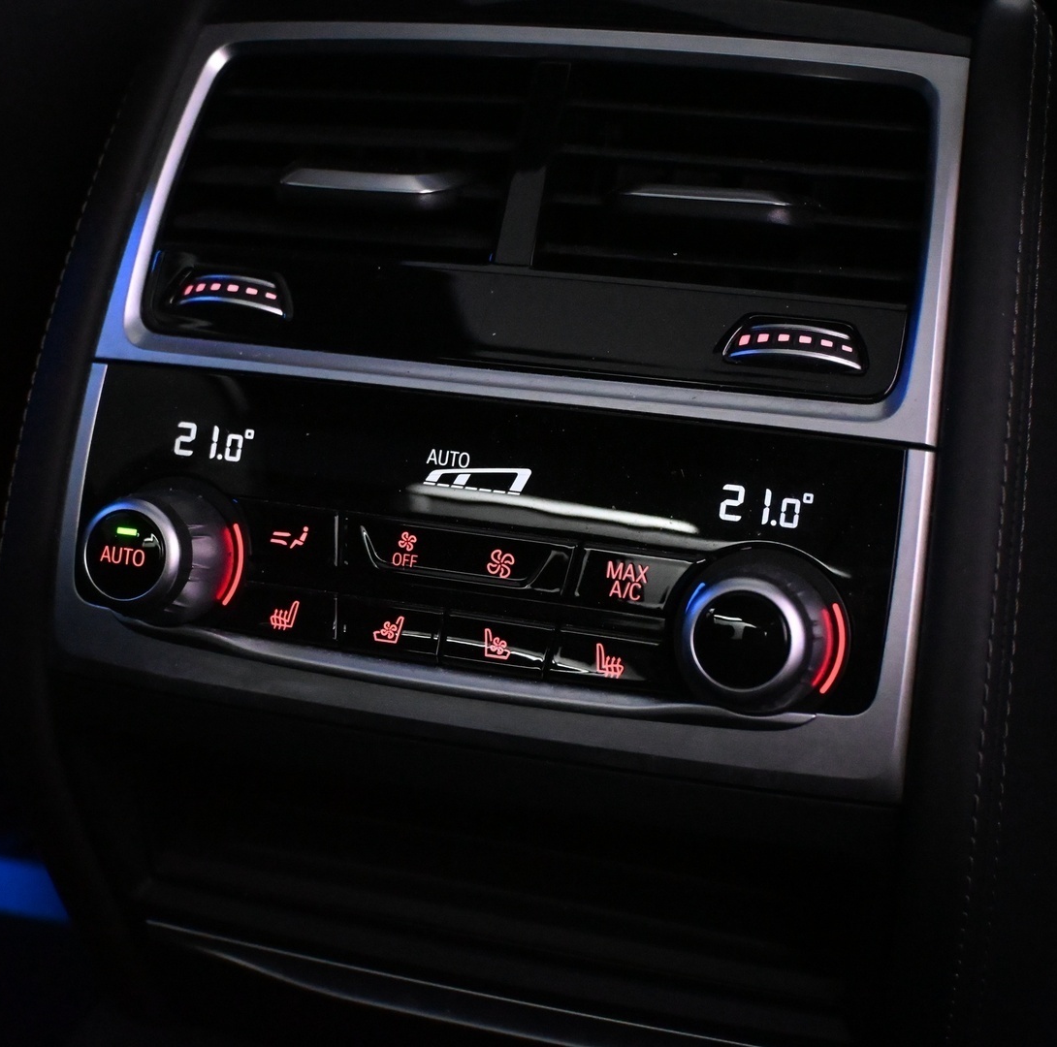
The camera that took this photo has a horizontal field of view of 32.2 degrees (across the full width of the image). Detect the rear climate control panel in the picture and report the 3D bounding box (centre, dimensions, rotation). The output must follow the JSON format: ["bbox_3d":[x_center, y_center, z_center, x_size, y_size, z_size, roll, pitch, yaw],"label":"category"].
[{"bbox_3d":[-0.019,0.003,0.412,0.196,0.066,0.033,7,0,17],"label":"rear climate control panel"}]

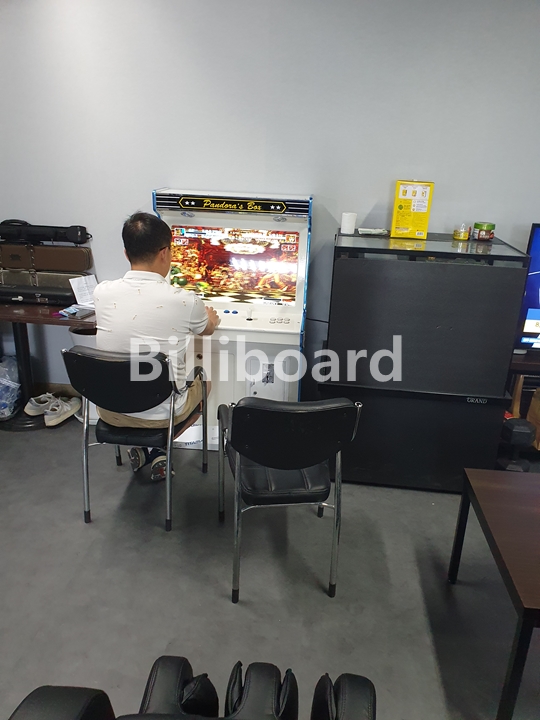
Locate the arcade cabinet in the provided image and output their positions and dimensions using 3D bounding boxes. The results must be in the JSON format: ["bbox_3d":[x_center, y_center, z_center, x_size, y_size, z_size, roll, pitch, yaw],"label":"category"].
[{"bbox_3d":[-0.211,-0.165,2.894,0.790,1.387,0.660,4,21,8],"label":"arcade cabinet"}]

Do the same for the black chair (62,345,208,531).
[{"bbox_3d":[-0.600,0.286,2.497,0.530,0.815,0.540,4,21,7],"label":"black chair"}]

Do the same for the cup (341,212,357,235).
[{"bbox_3d":[0.405,-0.697,2.762,0.070,0.100,0.070,4,21,8],"label":"cup"}]

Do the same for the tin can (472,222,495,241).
[{"bbox_3d":[1.056,-0.635,2.656,0.102,0.083,0.102,4,21,8],"label":"tin can"}]

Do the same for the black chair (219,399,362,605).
[{"bbox_3d":[0.039,0.443,2.119,0.530,0.815,0.540,-1,21,-6],"label":"black chair"}]

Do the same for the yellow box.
[{"bbox_3d":[0.686,-0.726,2.618,0.172,0.268,0.085,6,22,13],"label":"yellow box"}]

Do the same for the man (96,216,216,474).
[{"bbox_3d":[-0.497,-0.003,2.506,0.490,1.350,0.650,7,22,15],"label":"man"}]

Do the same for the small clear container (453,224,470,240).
[{"bbox_3d":[0.936,-0.622,2.635,0.076,0.070,0.076,4,21,8],"label":"small clear container"}]

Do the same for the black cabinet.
[{"bbox_3d":[0.723,-0.007,2.788,0.880,1.200,0.610,4,21,8],"label":"black cabinet"}]

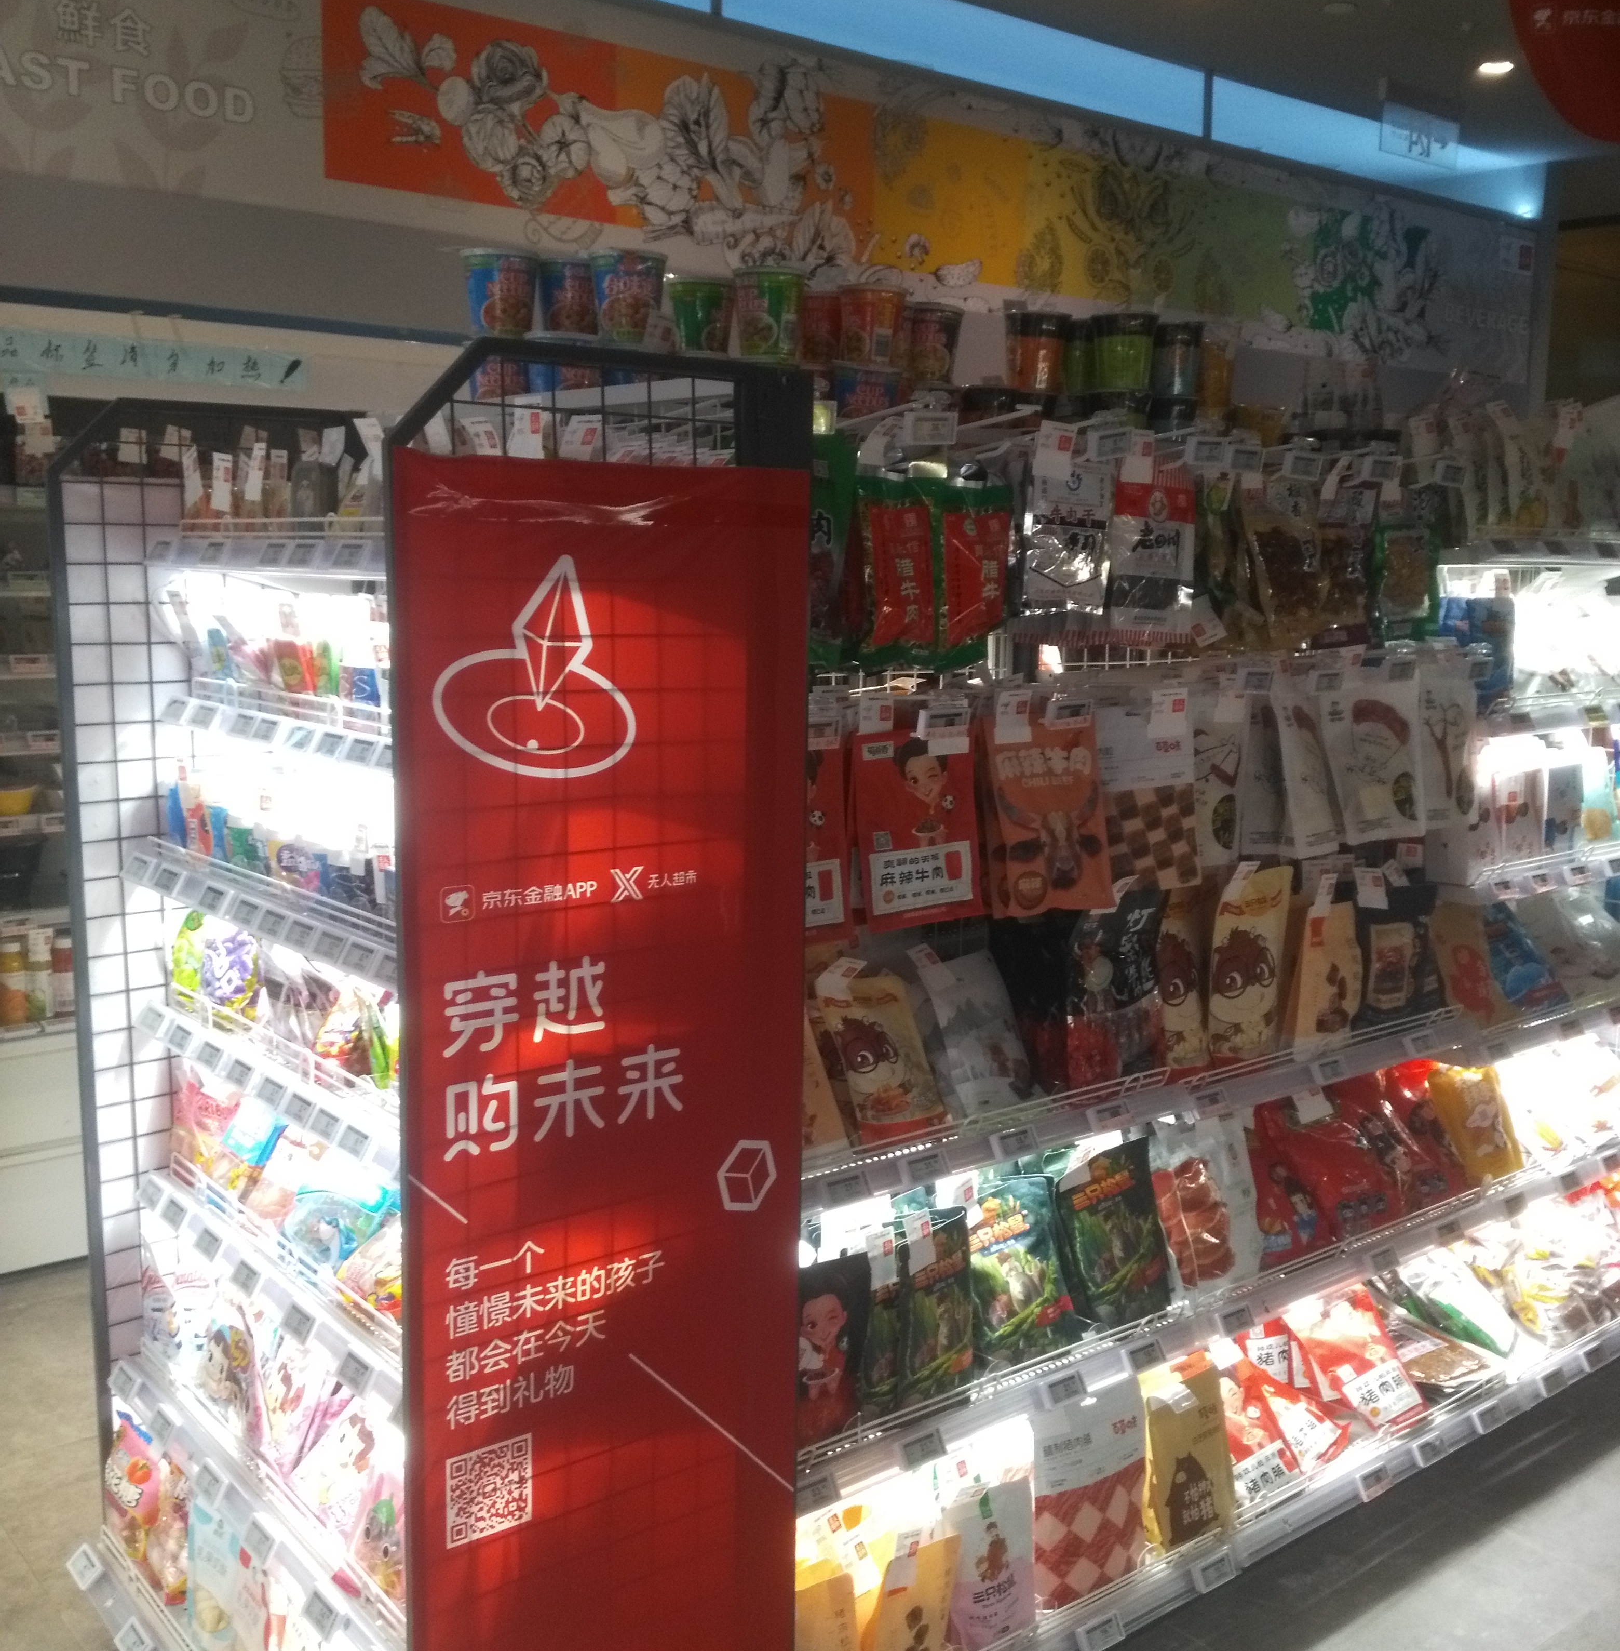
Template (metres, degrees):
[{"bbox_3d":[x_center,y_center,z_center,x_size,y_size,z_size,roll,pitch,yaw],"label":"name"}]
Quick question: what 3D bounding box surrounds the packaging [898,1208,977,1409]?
[{"bbox_3d":[0.152,0.601,2.158,0.048,0.230,0.152,0,6,38],"label":"packaging"}]

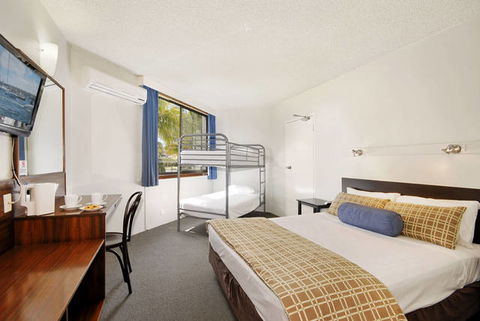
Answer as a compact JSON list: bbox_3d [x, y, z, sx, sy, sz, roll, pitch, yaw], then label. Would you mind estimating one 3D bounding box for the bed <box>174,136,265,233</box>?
[{"bbox_3d":[-0.201,0.404,4.079,0.996,1.620,1.996,0,-1,23],"label":"bed"}]

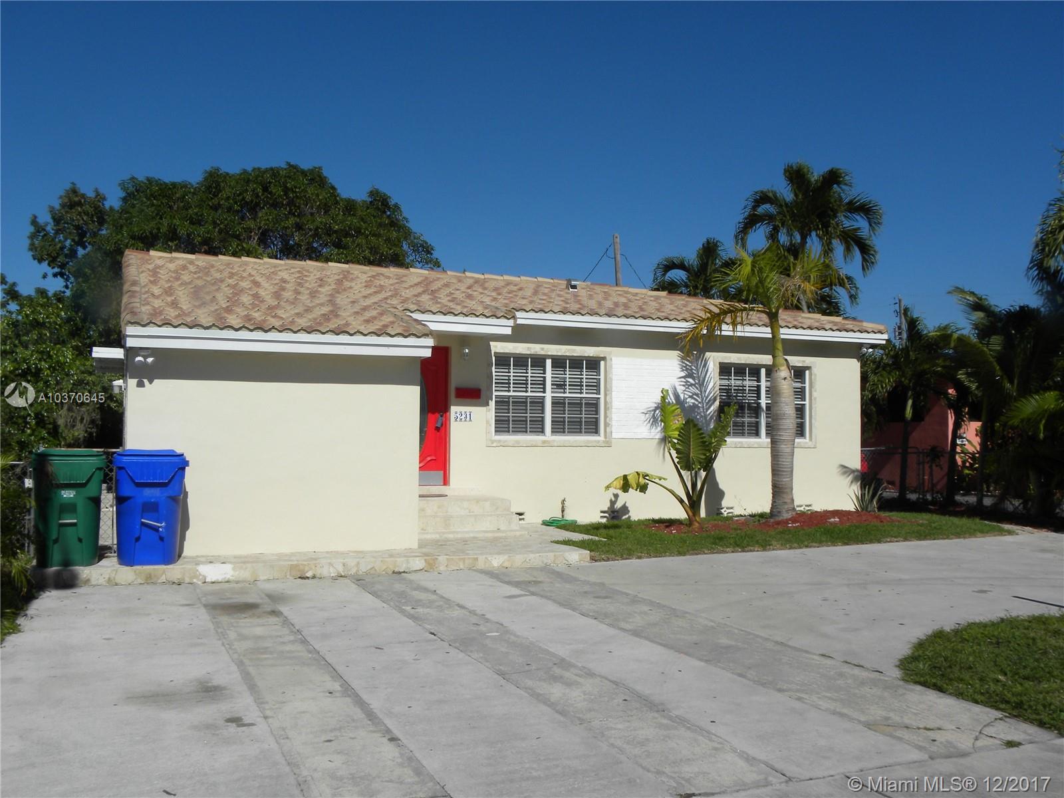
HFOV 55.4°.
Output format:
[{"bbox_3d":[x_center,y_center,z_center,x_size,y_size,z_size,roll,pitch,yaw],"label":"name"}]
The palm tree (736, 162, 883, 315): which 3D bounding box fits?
[{"bbox_3d":[6.785,-1.689,24.832,3.600,8.250,3.600,1,-3,-23],"label":"palm tree"}]

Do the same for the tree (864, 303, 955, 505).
[{"bbox_3d":[8.737,0.137,23.509,2.200,4.470,2.200,1,-3,-23],"label":"tree"}]

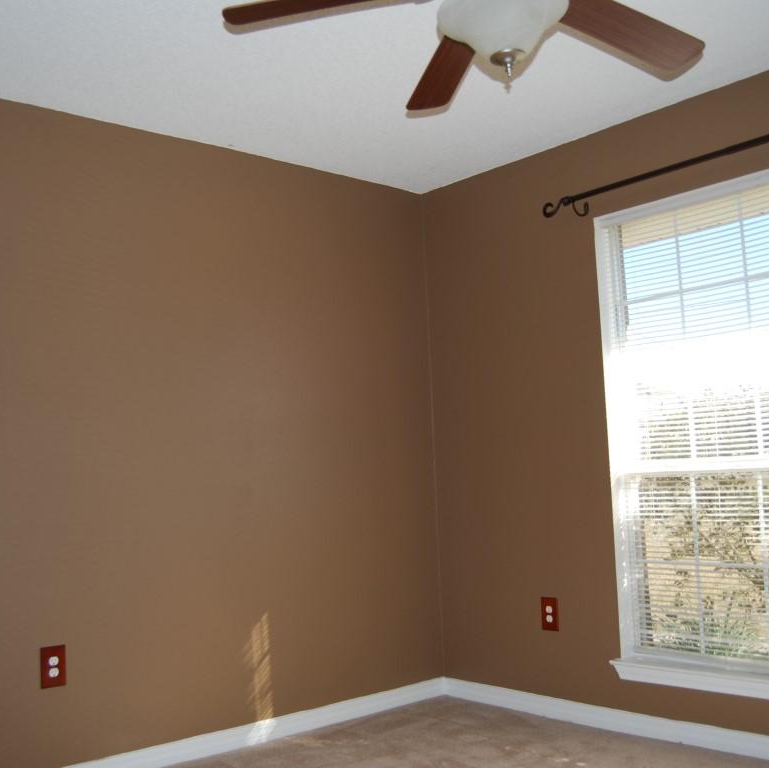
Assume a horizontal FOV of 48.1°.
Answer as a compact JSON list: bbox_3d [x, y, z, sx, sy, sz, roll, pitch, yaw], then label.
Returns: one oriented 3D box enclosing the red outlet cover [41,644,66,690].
[{"bbox_3d":[-1.103,0.945,2.874,0.087,0.138,0.011,3,-8,-41],"label":"red outlet cover"}]

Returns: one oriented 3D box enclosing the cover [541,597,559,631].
[{"bbox_3d":[0.690,0.958,3.580,0.011,0.138,0.087,3,-8,-41],"label":"cover"}]

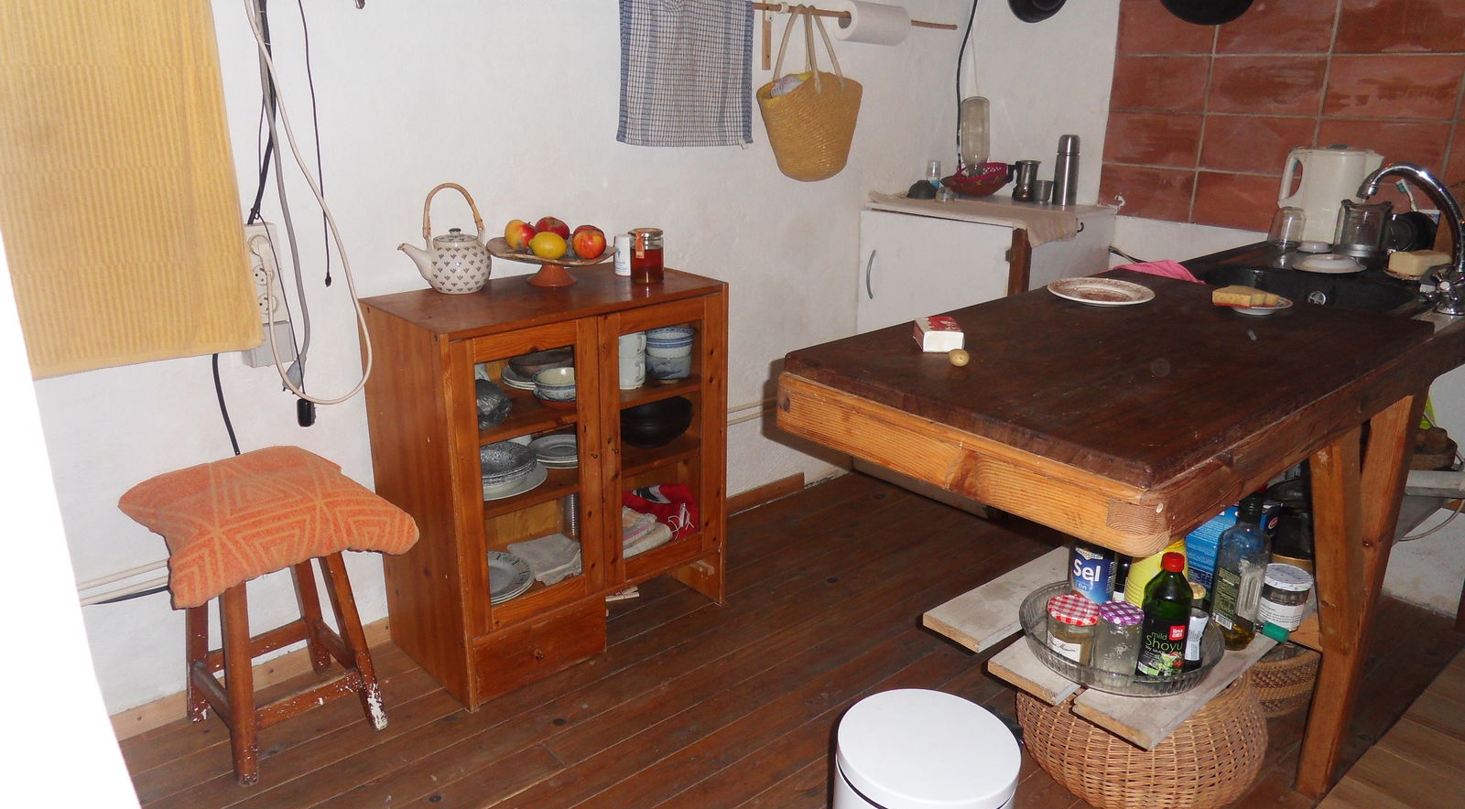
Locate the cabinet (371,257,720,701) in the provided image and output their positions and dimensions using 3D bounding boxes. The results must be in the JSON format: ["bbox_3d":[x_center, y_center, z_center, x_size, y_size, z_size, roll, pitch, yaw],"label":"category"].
[{"bbox_3d":[-0.393,0.138,2.300,0.691,0.800,0.362,-15,25,-40],"label":"cabinet"}]

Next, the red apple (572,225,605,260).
[{"bbox_3d":[-0.329,-0.368,2.335,0.075,0.069,0.075,-2,19,-8],"label":"red apple"}]

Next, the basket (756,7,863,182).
[{"bbox_3d":[0.218,-0.858,2.823,0.400,0.469,0.190,-15,24,-40],"label":"basket"}]

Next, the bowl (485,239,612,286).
[{"bbox_3d":[-0.400,-0.310,2.247,0.280,0.086,0.280,1,19,0],"label":"bowl"}]

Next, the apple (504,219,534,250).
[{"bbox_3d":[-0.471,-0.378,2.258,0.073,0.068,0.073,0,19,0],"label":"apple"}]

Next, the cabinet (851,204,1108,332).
[{"bbox_3d":[0.770,-0.173,3.198,0.481,0.874,0.592,-16,24,-39],"label":"cabinet"}]

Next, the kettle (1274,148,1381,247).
[{"bbox_3d":[1.496,-0.529,2.559,0.215,0.235,0.140,17,24,39],"label":"kettle"}]

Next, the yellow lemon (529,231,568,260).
[{"bbox_3d":[-0.392,-0.339,2.165,0.080,0.060,0.062,-2,19,-10],"label":"yellow lemon"}]

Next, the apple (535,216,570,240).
[{"bbox_3d":[-0.399,-0.383,2.256,0.077,0.068,0.077,1,19,0],"label":"apple"}]

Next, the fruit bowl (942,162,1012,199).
[{"bbox_3d":[0.814,-0.745,3.384,0.225,0.095,0.225,5,19,12],"label":"fruit bowl"}]

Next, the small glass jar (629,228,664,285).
[{"bbox_3d":[-0.193,-0.335,2.283,0.078,0.116,0.078,1,19,0],"label":"small glass jar"}]

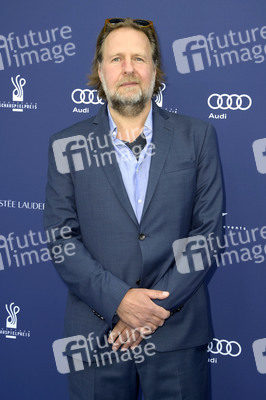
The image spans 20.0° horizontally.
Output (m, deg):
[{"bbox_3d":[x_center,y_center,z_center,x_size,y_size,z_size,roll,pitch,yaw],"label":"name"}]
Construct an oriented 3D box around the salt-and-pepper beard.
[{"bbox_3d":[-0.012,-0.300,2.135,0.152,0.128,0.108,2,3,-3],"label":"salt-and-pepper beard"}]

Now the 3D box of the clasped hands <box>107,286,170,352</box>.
[{"bbox_3d":[0.018,0.331,2.090,0.168,0.165,0.100,2,4,-3],"label":"clasped hands"}]

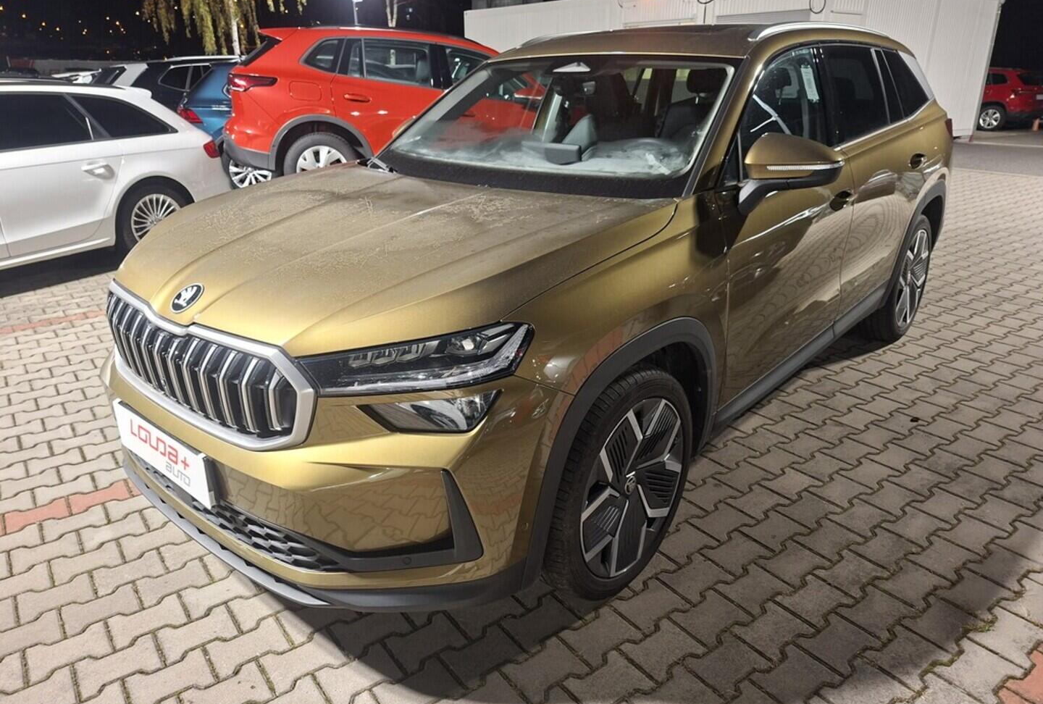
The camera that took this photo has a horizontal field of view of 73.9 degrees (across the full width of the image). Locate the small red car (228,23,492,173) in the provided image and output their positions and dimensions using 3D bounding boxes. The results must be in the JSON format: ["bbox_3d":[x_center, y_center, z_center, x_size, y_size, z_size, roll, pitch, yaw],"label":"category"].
[{"bbox_3d":[-0.821,-2.577,7.680,4.540,1.660,1.880,-3,20,-12],"label":"small red car"}]

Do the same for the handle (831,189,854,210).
[{"bbox_3d":[1.229,-0.582,2.656,0.060,0.060,0.235,17,28,38],"label":"handle"}]

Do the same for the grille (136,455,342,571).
[{"bbox_3d":[-0.880,0.421,1.996,1.080,0.130,0.130,16,28,40],"label":"grille"}]

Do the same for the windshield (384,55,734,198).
[{"bbox_3d":[0.075,-0.859,2.672,1.460,0.120,0.820,16,61,40],"label":"windshield"}]

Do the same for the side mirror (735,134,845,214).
[{"bbox_3d":[0.812,-0.545,2.119,0.240,0.220,0.220,16,28,40],"label":"side mirror"}]

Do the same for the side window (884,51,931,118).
[{"bbox_3d":[1.958,-1.348,3.503,0.060,0.330,0.620,-10,10,43],"label":"side window"}]

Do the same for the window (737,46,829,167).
[{"bbox_3d":[0.889,-0.852,2.340,0.070,0.385,0.970,-12,8,46],"label":"window"}]

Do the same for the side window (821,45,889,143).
[{"bbox_3d":[1.402,-1.086,2.917,0.060,0.400,0.680,-9,10,46],"label":"side window"}]

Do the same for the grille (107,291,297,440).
[{"bbox_3d":[-0.880,0.032,1.866,0.980,0.290,0.100,16,25,40],"label":"grille"}]

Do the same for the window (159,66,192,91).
[{"bbox_3d":[-5.403,-4.269,10.800,0.520,0.390,0.060,-7,3,-15],"label":"window"}]

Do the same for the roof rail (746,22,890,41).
[{"bbox_3d":[1.425,-1.420,3.100,0.070,0.085,1.820,17,28,38],"label":"roof rail"}]

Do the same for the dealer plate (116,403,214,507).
[{"bbox_3d":[-0.953,0.258,1.833,0.525,0.132,0.028,17,25,38],"label":"dealer plate"}]

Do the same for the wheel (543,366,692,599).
[{"bbox_3d":[0.253,0.365,2.081,0.235,0.705,0.700,17,28,38],"label":"wheel"}]

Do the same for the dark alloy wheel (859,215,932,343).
[{"bbox_3d":[2.125,-0.441,3.987,0.235,0.705,0.700,17,28,38],"label":"dark alloy wheel"}]

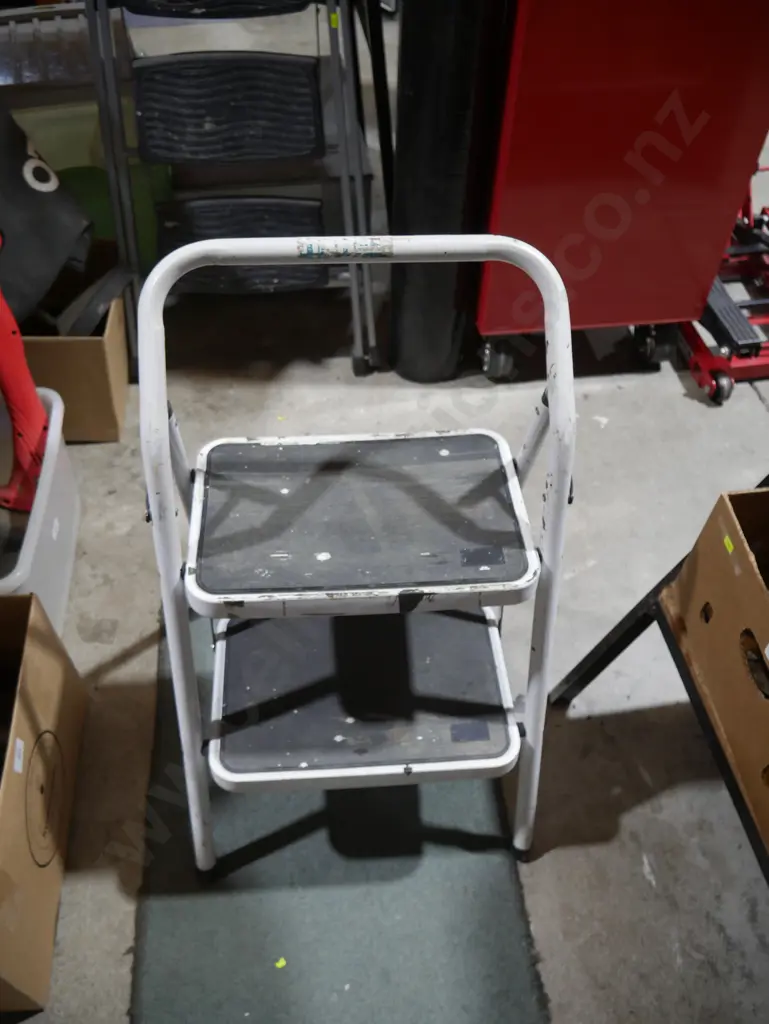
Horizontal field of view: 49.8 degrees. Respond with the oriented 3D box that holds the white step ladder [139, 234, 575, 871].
[{"bbox_3d":[-0.029,0.067,0.978,0.442,0.694,0.476,-2,47,-4],"label":"white step ladder"}]

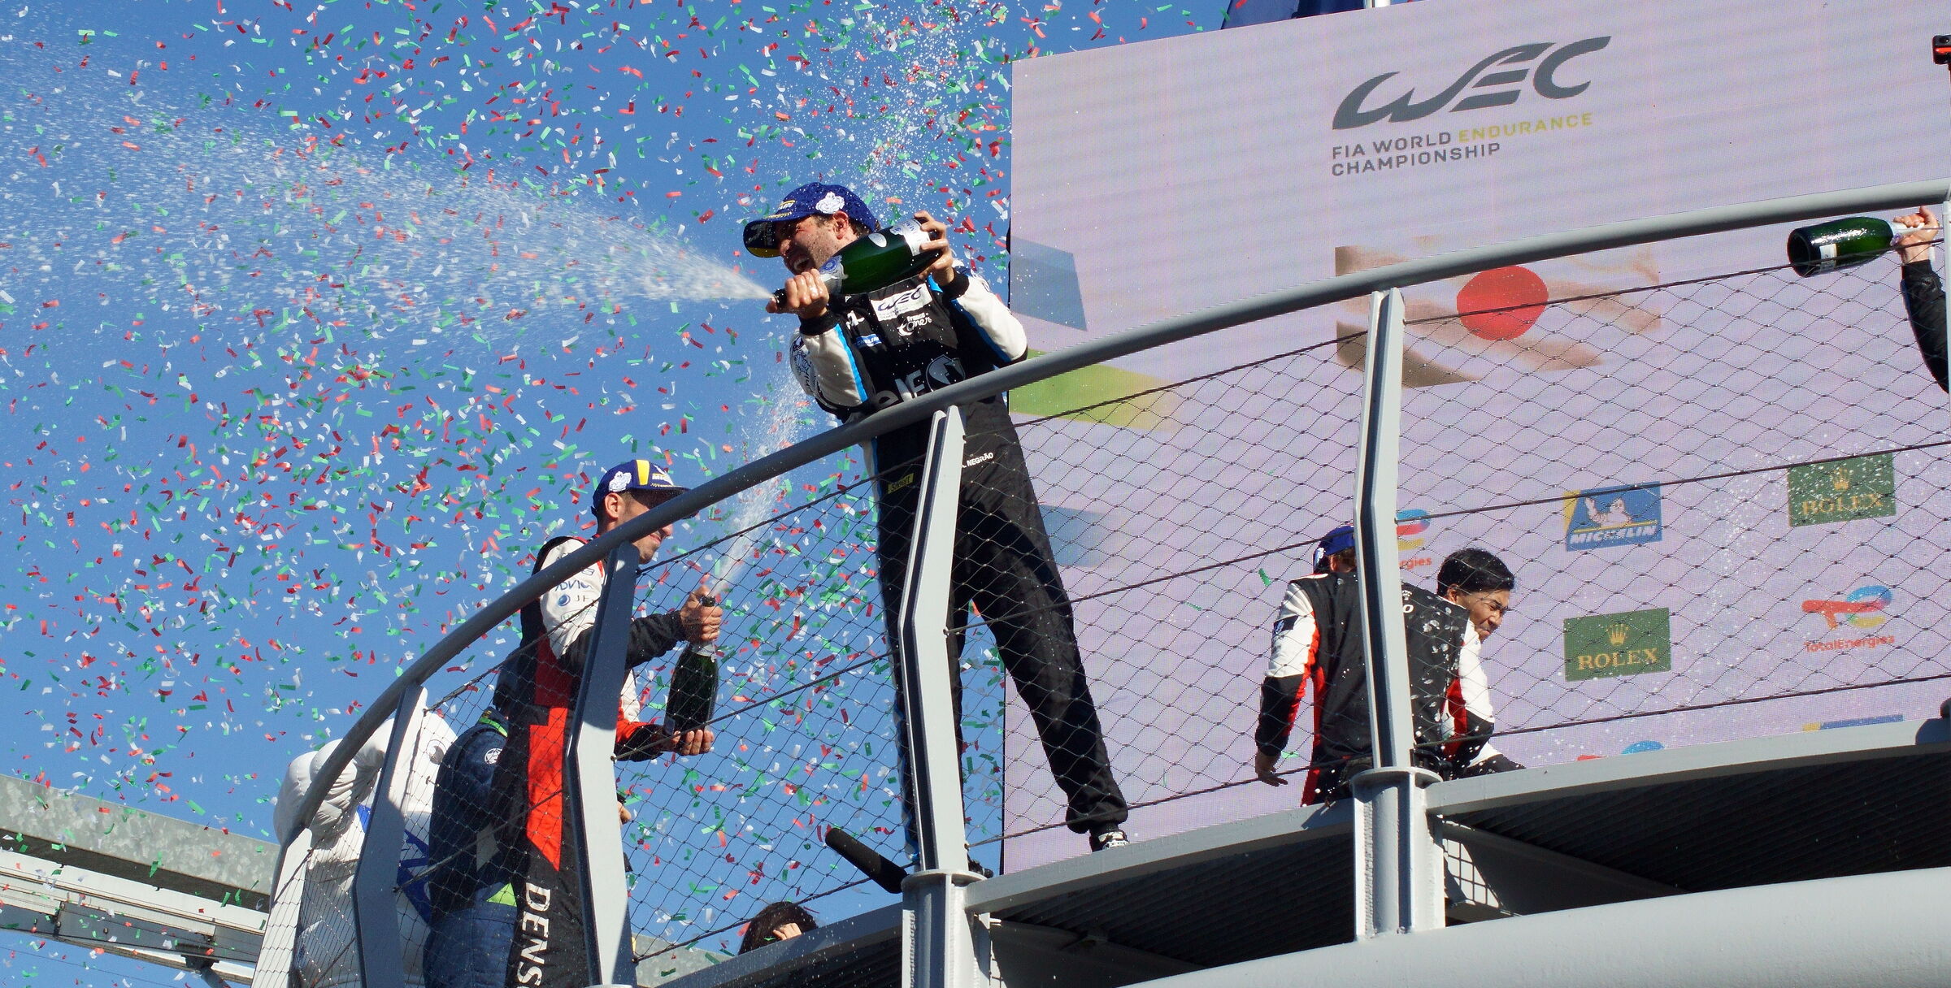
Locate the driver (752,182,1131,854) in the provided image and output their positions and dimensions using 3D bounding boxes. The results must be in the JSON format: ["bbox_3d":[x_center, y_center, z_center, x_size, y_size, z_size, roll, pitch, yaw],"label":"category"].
[{"bbox_3d":[-0.079,0.093,12.294,0.828,1.717,0.540,-4,-23,10],"label":"driver"}]

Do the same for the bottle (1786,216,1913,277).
[{"bbox_3d":[2.086,-0.593,13.300,0.370,0.111,0.111,-12,-18,-19],"label":"bottle"}]

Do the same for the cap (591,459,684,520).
[{"bbox_3d":[-0.822,-0.009,14.103,0.270,0.145,0.180,-5,-23,14],"label":"cap"}]

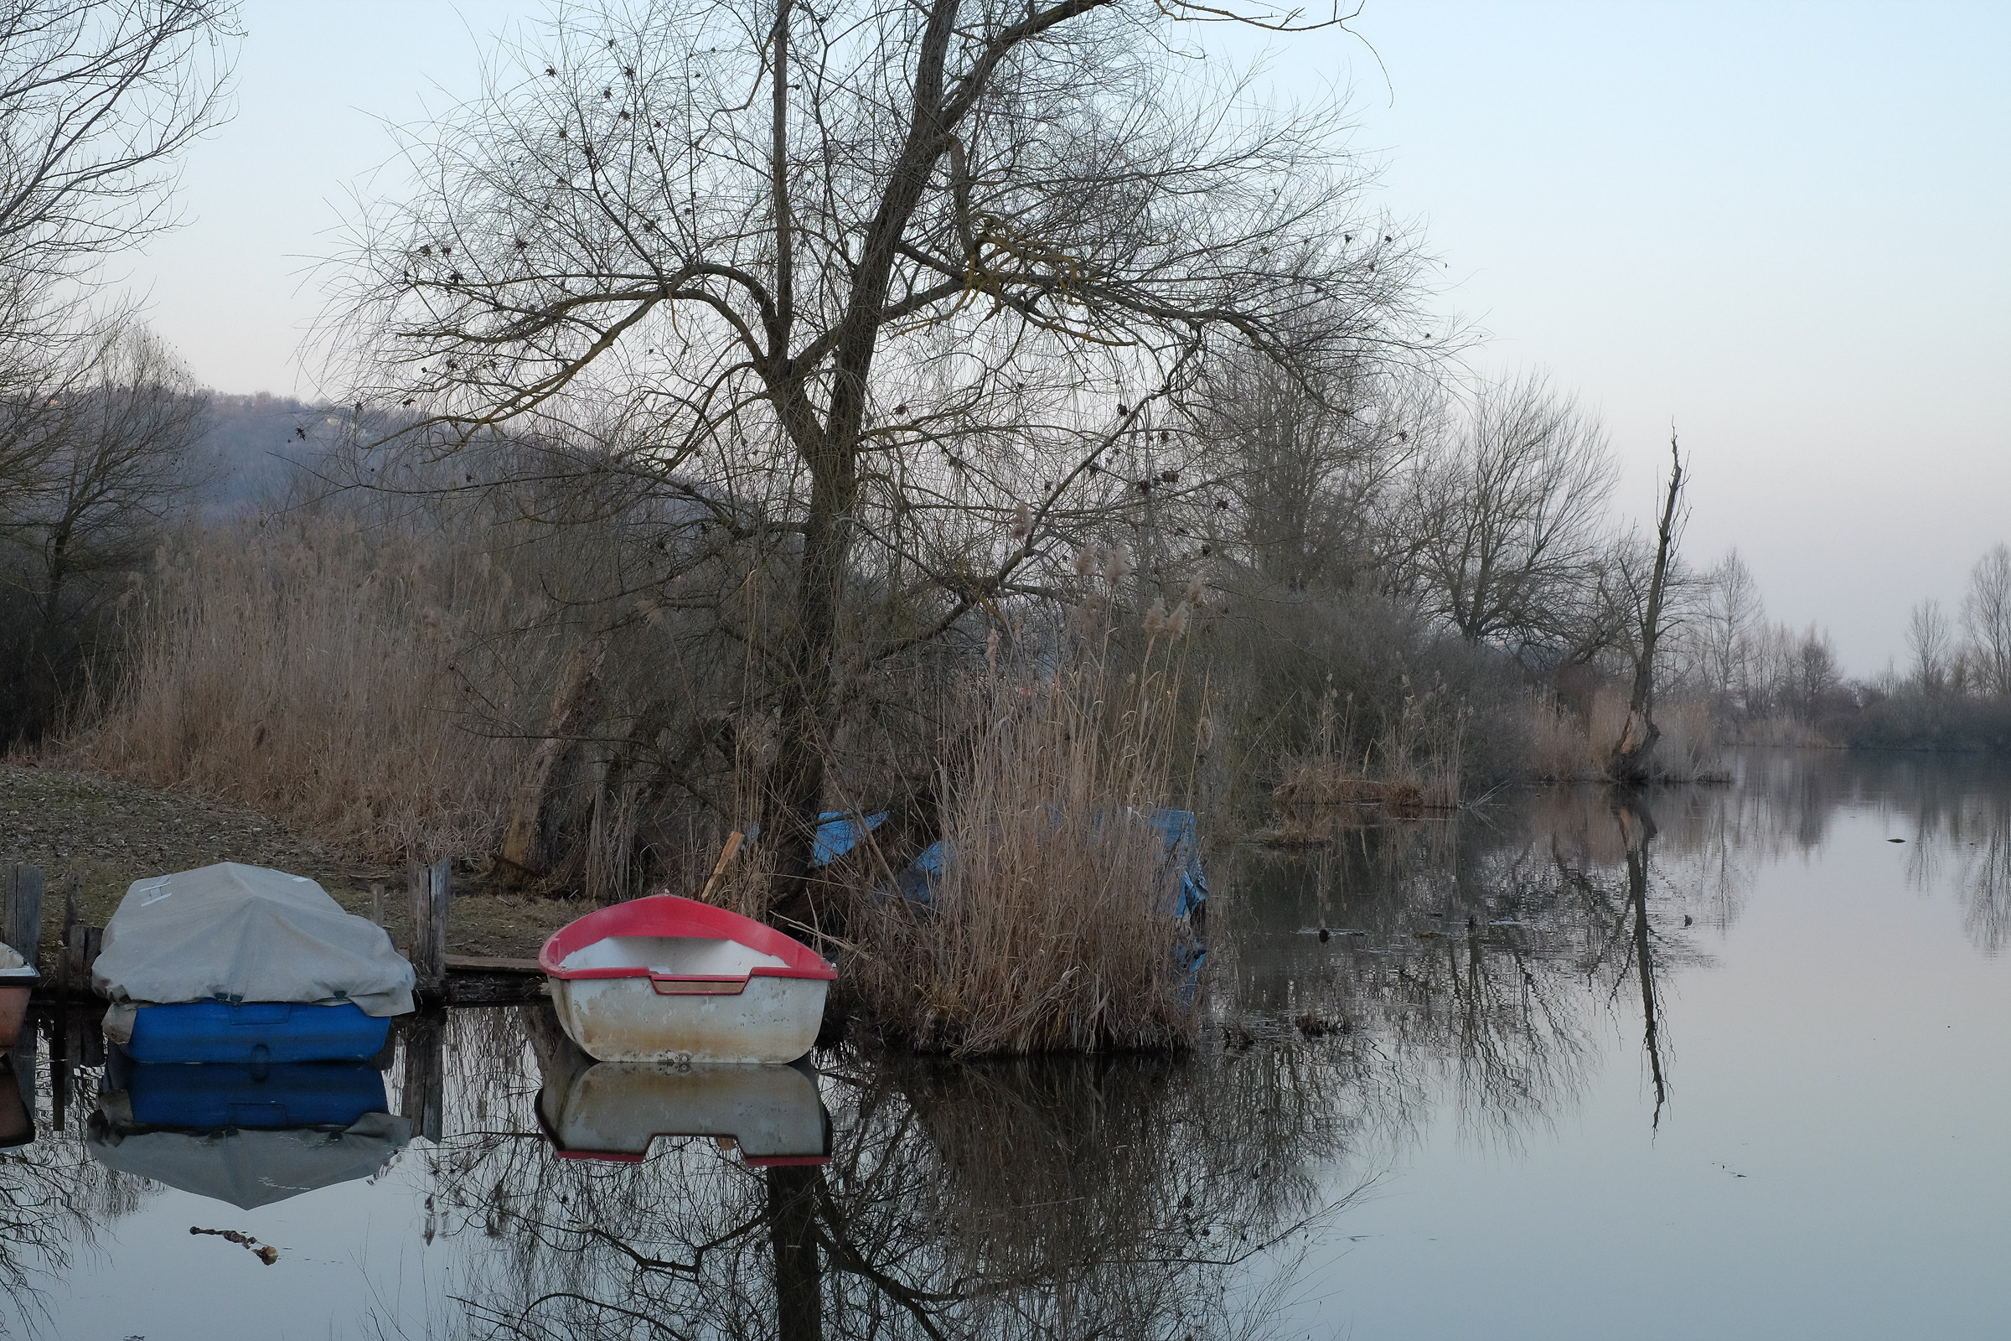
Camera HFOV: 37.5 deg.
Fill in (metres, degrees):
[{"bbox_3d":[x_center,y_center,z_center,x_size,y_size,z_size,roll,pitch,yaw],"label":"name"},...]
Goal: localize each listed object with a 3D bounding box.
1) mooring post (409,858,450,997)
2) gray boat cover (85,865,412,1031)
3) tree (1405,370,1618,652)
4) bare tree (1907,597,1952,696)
[{"bbox_3d":[-3.203,1.461,16.529,0.210,0.830,0.170,2,0,0],"label":"mooring post"},{"bbox_3d":[-3.825,1.347,15.188,1.500,0.630,3.200,2,-1,-15],"label":"gray boat cover"},{"bbox_3d":[18.118,-4.007,107.403,7.600,13.649,7.300,2,0,0],"label":"tree"},{"bbox_3d":[57.731,-0.015,185.020,3.000,8.903,3.000,2,0,0],"label":"bare tree"}]

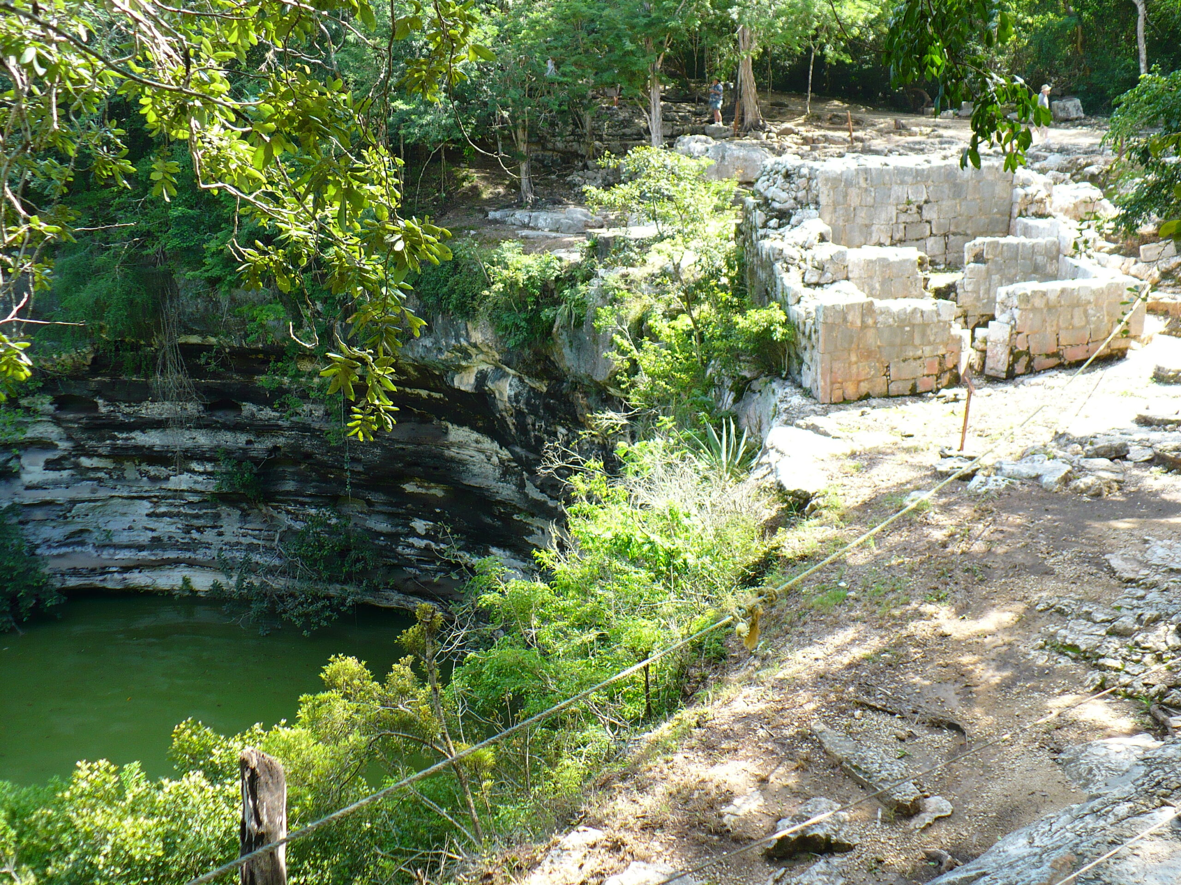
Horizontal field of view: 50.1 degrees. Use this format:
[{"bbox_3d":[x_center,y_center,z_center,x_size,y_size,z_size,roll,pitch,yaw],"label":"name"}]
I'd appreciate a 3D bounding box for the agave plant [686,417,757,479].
[{"bbox_3d":[1.913,0.101,18.500,1.060,0.920,1.040,-1,18,0],"label":"agave plant"}]

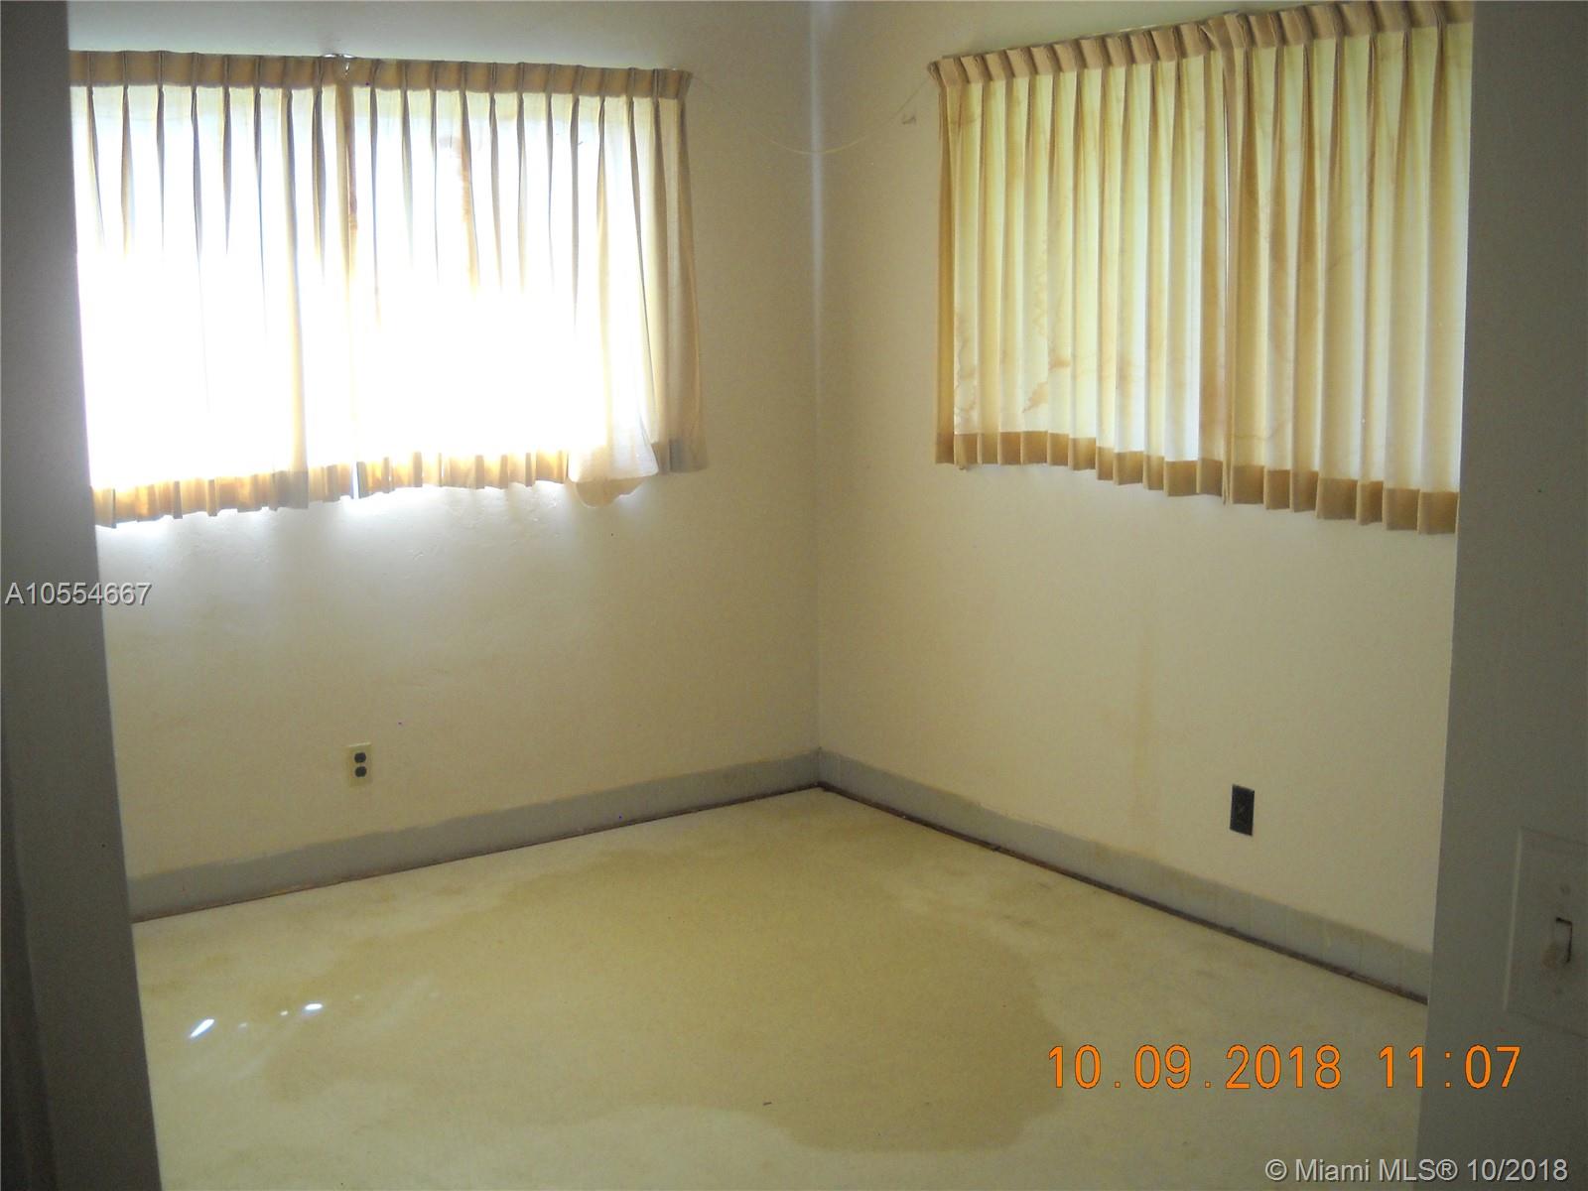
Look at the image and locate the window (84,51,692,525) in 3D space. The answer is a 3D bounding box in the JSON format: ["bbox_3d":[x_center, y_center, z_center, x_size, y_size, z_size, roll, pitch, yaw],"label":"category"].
[{"bbox_3d":[-1.078,-0.837,4.631,1.980,1.160,0.120,-8,12,-35],"label":"window"}]

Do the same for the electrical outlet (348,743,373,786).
[{"bbox_3d":[-1.196,0.469,4.817,0.070,0.115,0.012,-8,12,-35],"label":"electrical outlet"}]

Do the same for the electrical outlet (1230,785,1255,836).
[{"bbox_3d":[1.099,0.529,4.281,0.012,0.115,0.070,-8,12,-35],"label":"electrical outlet"}]

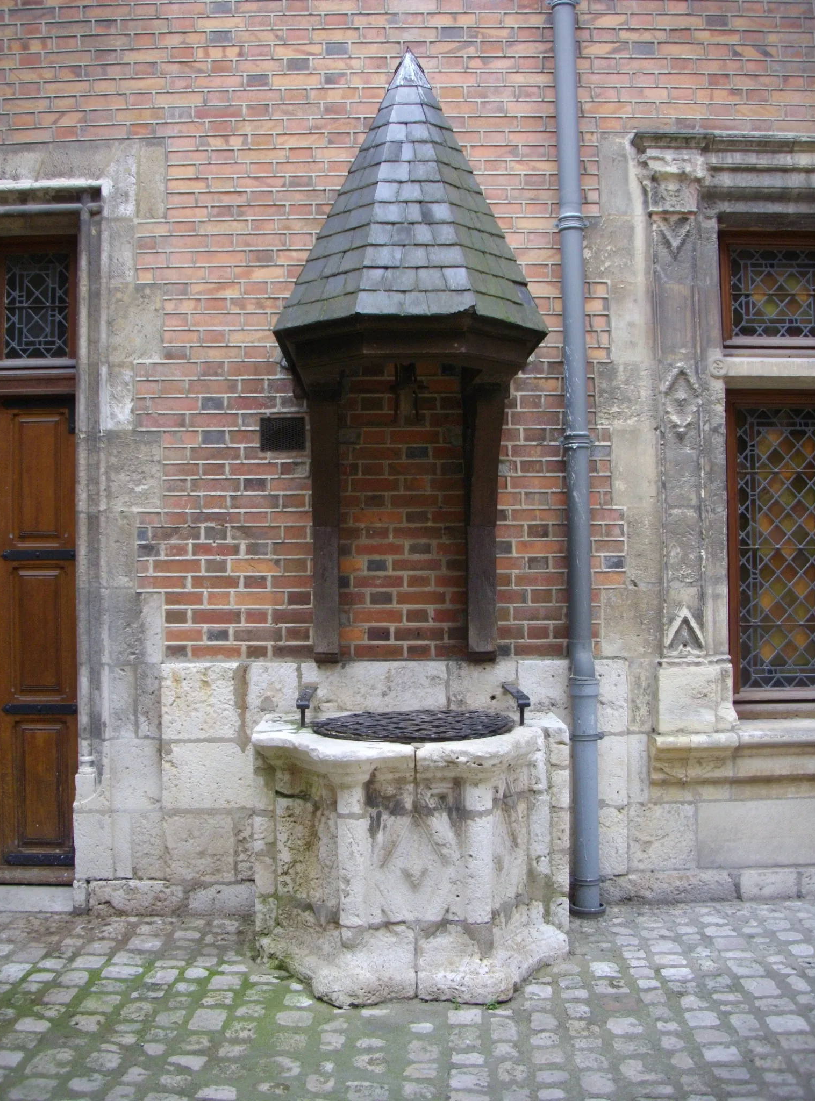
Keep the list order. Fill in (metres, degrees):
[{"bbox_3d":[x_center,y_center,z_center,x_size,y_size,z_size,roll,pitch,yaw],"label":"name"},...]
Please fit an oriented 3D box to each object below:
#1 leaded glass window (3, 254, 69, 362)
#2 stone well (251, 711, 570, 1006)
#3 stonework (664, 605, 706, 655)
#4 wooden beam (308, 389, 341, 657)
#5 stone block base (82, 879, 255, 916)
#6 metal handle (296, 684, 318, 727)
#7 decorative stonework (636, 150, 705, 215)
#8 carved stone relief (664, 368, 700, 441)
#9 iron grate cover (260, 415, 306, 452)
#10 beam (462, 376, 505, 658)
[{"bbox_3d":[-1.770,-1.170,5.646,0.313,0.514,0.040,0,-2,0],"label":"leaded glass window"},{"bbox_3d":[0.037,1.154,4.714,1.255,0.887,1.260,0,-2,0],"label":"stone well"},{"bbox_3d":[1.247,0.359,5.328,0.185,0.224,0.080,0,-2,0],"label":"stonework"},{"bbox_3d":[-0.340,-0.073,5.041,0.140,1.115,0.690,0,-2,0],"label":"wooden beam"},{"bbox_3d":[-1.064,1.550,5.329,0.765,0.164,0.150,0,-2,0],"label":"stone block base"},{"bbox_3d":[-0.434,0.657,5.107,0.060,0.150,0.510,0,-2,0],"label":"metal handle"},{"bbox_3d":[1.178,-1.642,5.364,0.311,0.296,0.200,0,-2,0],"label":"decorative stonework"},{"bbox_3d":[1.237,-0.664,5.352,0.159,0.332,0.060,0,-2,0],"label":"carved stone relief"},{"bbox_3d":[-0.571,-0.537,5.412,0.209,0.166,0.040,0,-2,0],"label":"iron grate cover"},{"bbox_3d":[0.328,-0.096,5.040,0.135,1.140,0.690,0,-2,0],"label":"beam"}]

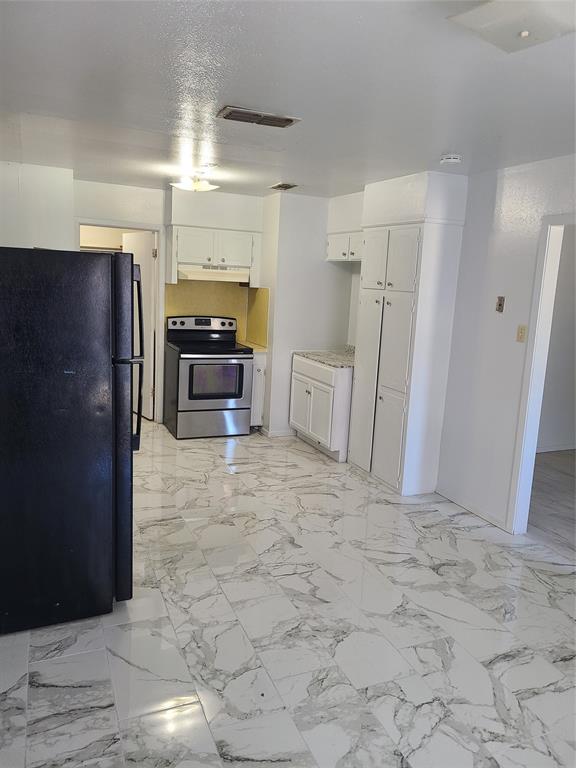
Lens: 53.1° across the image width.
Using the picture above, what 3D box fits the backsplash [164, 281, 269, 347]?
[{"bbox_3d":[-0.760,-0.719,6.041,0.935,0.615,0.635,-2,12,-23],"label":"backsplash"}]

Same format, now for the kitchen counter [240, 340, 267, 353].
[{"bbox_3d":[-0.424,-0.408,6.246,0.177,0.044,0.650,-2,12,-23],"label":"kitchen counter"}]

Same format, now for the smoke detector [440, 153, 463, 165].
[{"bbox_3d":[1.004,-1.386,3.546,0.125,0.042,0.125,-2,12,-23],"label":"smoke detector"}]

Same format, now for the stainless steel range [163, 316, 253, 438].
[{"bbox_3d":[-0.840,-0.083,6.052,0.757,1.185,0.685,-2,12,-23],"label":"stainless steel range"}]

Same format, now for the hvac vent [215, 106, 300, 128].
[{"bbox_3d":[-0.151,-1.331,2.907,0.398,0.015,0.202,-2,12,-23],"label":"hvac vent"}]

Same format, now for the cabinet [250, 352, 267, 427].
[{"bbox_3d":[-0.449,0.040,6.339,0.175,0.872,0.625,-2,12,-23],"label":"cabinet"}]

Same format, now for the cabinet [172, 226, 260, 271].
[{"bbox_3d":[-0.781,-1.400,6.016,0.938,0.380,0.405,-2,12,-23],"label":"cabinet"}]

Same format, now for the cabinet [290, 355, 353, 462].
[{"bbox_3d":[0.514,0.199,5.716,0.615,0.880,0.935,-2,12,-23],"label":"cabinet"}]

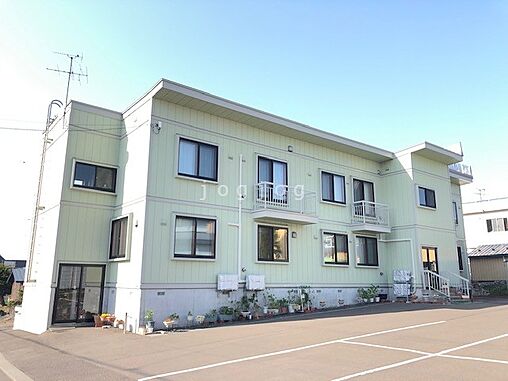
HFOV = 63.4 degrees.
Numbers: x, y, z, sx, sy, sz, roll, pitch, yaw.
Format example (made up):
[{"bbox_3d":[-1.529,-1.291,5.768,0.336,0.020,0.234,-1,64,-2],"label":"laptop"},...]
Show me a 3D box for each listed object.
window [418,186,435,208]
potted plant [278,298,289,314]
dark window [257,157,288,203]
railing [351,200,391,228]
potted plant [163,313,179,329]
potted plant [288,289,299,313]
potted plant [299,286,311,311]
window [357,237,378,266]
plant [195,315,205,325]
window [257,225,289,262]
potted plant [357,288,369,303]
[{"bbox_3d":[8.819,0.390,20.831,1.573,0.928,0.100,10,-15,-36],"label":"window"},{"bbox_3d":[1.182,4.598,16.320,0.360,0.560,0.350,10,-15,-37],"label":"potted plant"},{"bbox_3d":[0.831,-0.421,17.320,1.620,1.840,0.120,9,-15,-35],"label":"dark window"},{"bbox_3d":[5.897,1.276,20.610,2.150,1.140,0.740,10,-15,-37],"label":"railing"},{"bbox_3d":[-2.649,4.124,13.034,0.472,0.492,0.448,10,-15,-36],"label":"potted plant"},{"bbox_3d":[1.608,4.474,16.725,0.395,0.905,0.395,0,-12,0],"label":"potted plant"},{"bbox_3d":[2.049,4.383,16.675,0.453,0.945,0.430,0,-12,0],"label":"potted plant"},{"bbox_3d":[5.586,3.000,20.140,1.617,1.325,0.100,10,-15,-36],"label":"window"},{"bbox_3d":[-1.861,4.404,14.030,0.331,0.295,0.315,10,-15,-37],"label":"plant"},{"bbox_3d":[0.821,2.211,16.866,1.660,1.420,0.100,10,-15,-37],"label":"window"},{"bbox_3d":[4.969,4.808,18.817,0.511,0.622,0.486,10,-15,-36],"label":"potted plant"}]

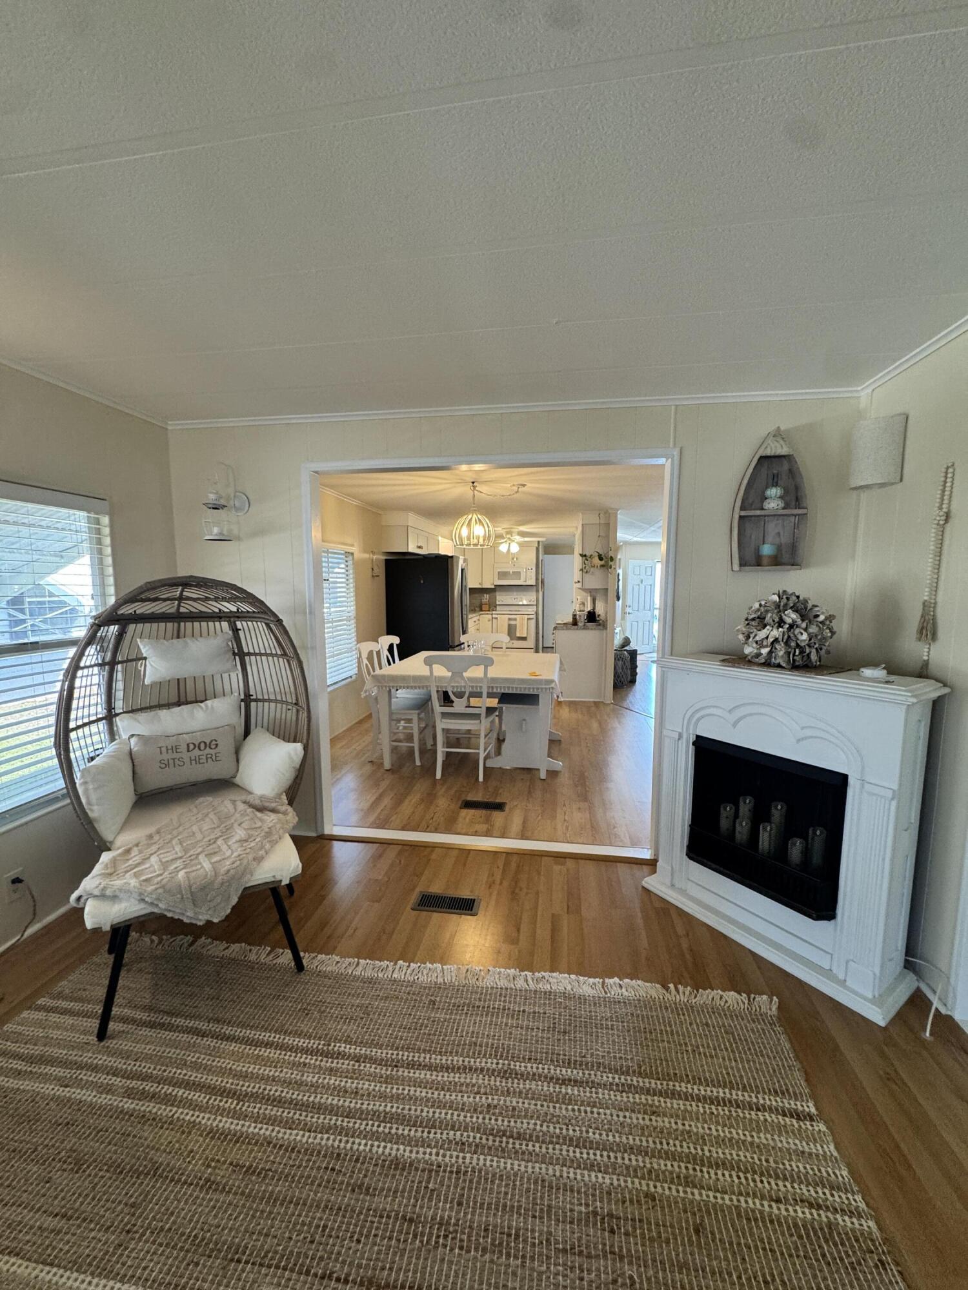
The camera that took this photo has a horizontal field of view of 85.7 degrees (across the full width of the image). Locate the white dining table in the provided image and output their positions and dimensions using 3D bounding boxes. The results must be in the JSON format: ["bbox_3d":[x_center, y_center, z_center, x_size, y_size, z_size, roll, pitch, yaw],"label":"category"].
[{"bbox_3d":[-0.049,0.538,4.572,1.380,0.765,1.370,1,7,9],"label":"white dining table"}]

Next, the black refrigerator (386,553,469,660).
[{"bbox_3d":[-0.654,-0.186,6.457,0.860,1.760,0.890,1,7,9],"label":"black refrigerator"}]

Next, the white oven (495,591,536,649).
[{"bbox_3d":[0.601,-0.282,9.716,0.765,1.200,0.680,1,7,9],"label":"white oven"}]

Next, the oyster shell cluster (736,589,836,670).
[{"bbox_3d":[1.222,-0.067,2.104,0.350,0.310,0.350,1,7,9],"label":"oyster shell cluster"}]

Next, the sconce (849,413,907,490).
[{"bbox_3d":[1.614,-0.789,2.179,0.125,0.260,0.240,1,7,9],"label":"sconce"}]

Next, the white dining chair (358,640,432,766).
[{"bbox_3d":[-0.714,0.464,4.369,0.530,0.955,0.500,1,7,9],"label":"white dining chair"}]

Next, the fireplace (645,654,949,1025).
[{"bbox_3d":[1.179,0.647,2.154,0.340,1.120,1.000,-4,8,-34],"label":"fireplace"}]

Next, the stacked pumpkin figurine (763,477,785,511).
[{"bbox_3d":[1.294,-0.682,2.330,0.086,0.160,0.086,1,7,8],"label":"stacked pumpkin figurine"}]

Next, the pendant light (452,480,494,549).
[{"bbox_3d":[-0.086,-1.083,4.338,0.360,0.560,0.360,1,7,9],"label":"pendant light"}]

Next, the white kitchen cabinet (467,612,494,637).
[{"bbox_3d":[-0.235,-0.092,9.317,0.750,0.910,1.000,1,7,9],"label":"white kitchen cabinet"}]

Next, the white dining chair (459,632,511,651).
[{"bbox_3d":[-0.025,0.378,5.121,0.500,0.955,0.530,1,7,9],"label":"white dining chair"}]

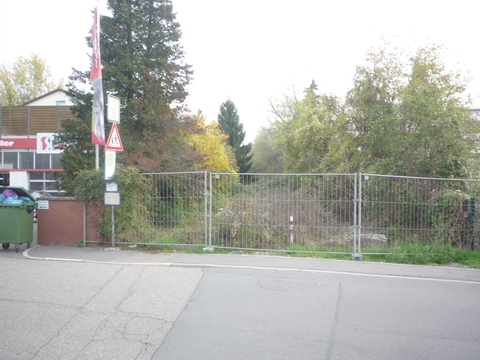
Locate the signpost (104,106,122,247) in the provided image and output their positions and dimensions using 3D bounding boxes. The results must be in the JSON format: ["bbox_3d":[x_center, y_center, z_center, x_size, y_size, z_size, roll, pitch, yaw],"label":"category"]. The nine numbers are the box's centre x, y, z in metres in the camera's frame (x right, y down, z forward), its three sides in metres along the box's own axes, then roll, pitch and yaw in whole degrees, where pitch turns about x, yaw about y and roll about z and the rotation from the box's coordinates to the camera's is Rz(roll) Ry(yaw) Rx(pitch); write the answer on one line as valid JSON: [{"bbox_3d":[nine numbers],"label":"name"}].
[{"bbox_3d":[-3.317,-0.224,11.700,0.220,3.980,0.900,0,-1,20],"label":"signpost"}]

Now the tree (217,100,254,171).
[{"bbox_3d":[-0.766,-2.705,40.000,3.800,9.000,3.800,0,-1,0],"label":"tree"}]

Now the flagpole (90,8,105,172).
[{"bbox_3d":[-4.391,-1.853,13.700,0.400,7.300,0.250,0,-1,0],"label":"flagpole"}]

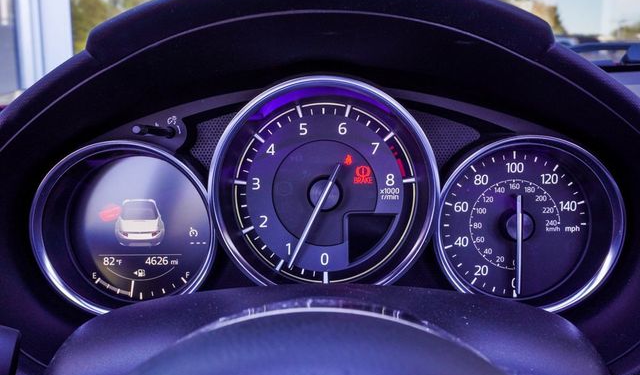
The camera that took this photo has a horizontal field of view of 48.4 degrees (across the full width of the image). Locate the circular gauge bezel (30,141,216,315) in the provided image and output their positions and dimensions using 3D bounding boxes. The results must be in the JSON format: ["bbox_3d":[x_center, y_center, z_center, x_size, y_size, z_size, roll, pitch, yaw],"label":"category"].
[{"bbox_3d":[-0.106,0.022,0.385,0.099,0.097,0.026,-1,-2,-5],"label":"circular gauge bezel"}]

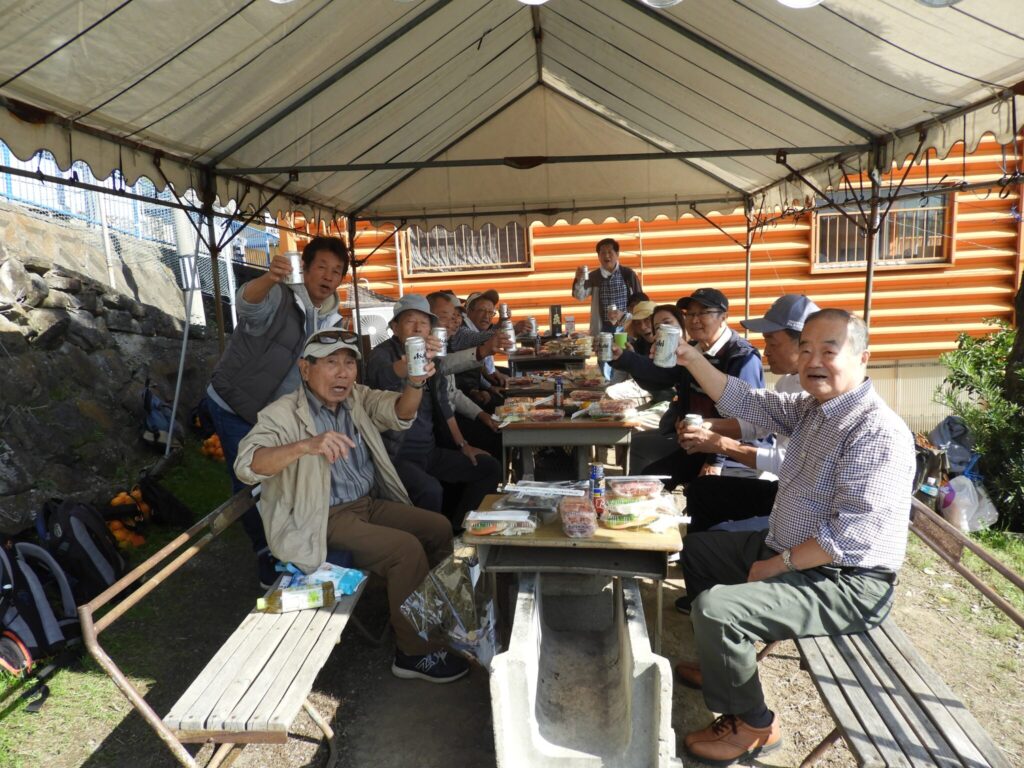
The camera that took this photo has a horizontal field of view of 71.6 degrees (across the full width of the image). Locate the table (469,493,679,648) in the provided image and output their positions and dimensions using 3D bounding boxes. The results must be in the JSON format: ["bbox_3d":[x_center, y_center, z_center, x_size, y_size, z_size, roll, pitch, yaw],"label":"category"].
[{"bbox_3d":[0.217,0.755,2.222,0.600,0.720,0.400,-1,10,11],"label":"table"}]

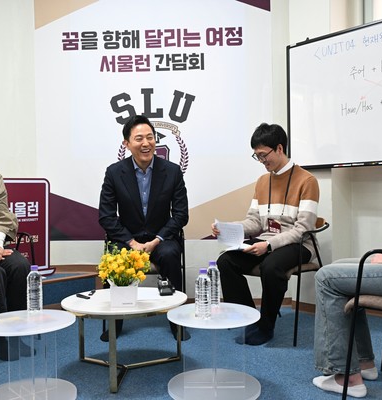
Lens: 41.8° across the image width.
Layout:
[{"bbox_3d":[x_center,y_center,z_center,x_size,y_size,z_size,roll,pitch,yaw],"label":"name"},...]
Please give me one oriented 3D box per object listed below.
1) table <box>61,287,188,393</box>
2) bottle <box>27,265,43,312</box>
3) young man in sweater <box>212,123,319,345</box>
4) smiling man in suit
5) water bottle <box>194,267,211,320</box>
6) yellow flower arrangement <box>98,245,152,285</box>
[{"bbox_3d":[-0.322,0.655,2.440,0.600,0.335,0.600,-1,0,0],"label":"table"},{"bbox_3d":[-0.685,0.393,2.200,0.066,0.205,0.066,-1,0,0],"label":"bottle"},{"bbox_3d":[0.517,0.177,2.990,0.520,1.270,0.680,-1,0,45],"label":"young man in sweater"},{"bbox_3d":[-0.292,0.147,3.130,0.560,1.350,0.640,-1,0,-3],"label":"smiling man in suit"},{"bbox_3d":[0.052,0.390,2.090,0.066,0.205,0.066,-1,0,0],"label":"water bottle"},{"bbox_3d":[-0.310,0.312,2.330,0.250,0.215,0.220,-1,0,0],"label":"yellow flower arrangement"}]

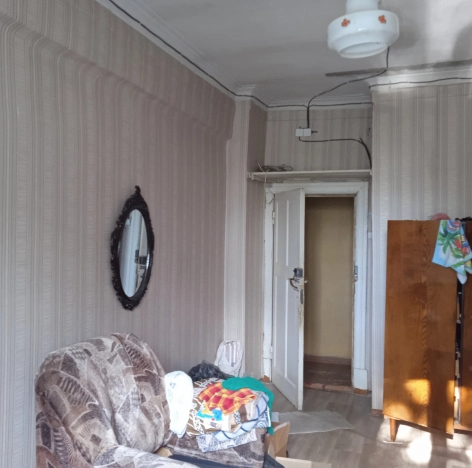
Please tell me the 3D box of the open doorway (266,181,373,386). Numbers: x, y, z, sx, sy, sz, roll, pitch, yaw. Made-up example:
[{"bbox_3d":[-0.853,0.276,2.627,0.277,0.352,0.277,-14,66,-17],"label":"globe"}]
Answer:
[{"bbox_3d":[0.827,0.519,5.256,1.080,2.120,0.140,1,1,19],"label":"open doorway"}]

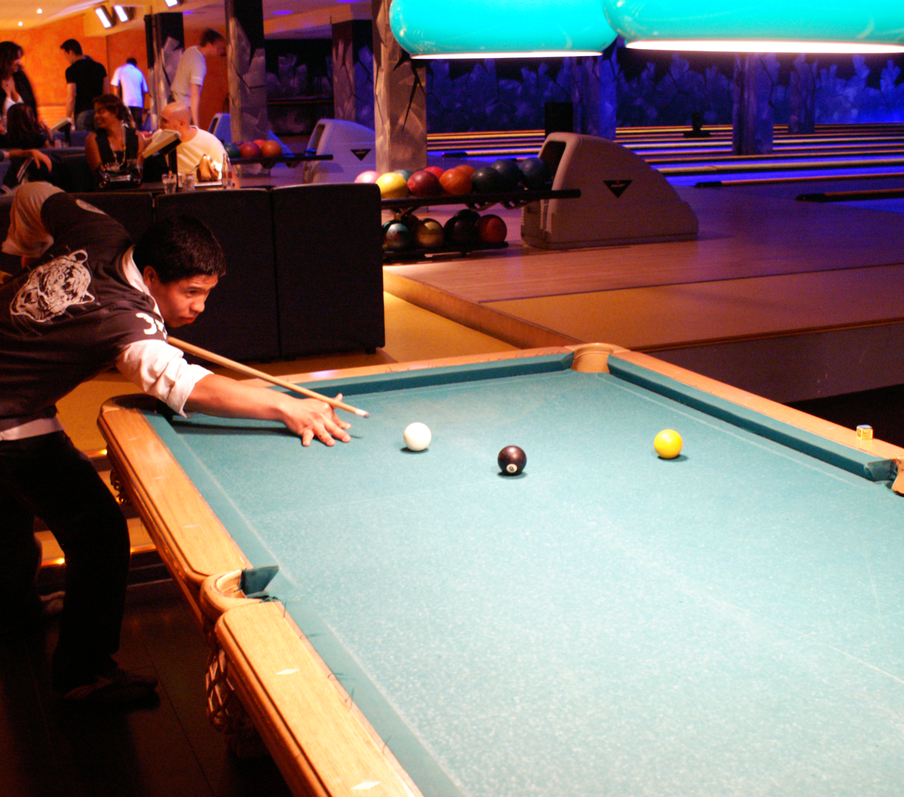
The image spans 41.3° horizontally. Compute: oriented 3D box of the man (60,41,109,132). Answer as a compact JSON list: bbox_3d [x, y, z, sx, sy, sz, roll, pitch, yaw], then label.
[{"bbox_3d":[-3.894,-2.909,12.700,0.520,1.750,0.380,-6,16,-21],"label":"man"}]

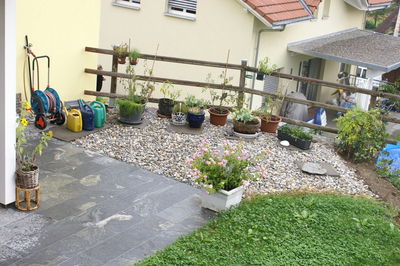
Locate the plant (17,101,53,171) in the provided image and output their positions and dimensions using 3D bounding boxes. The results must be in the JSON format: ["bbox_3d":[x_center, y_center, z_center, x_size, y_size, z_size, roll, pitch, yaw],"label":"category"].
[{"bbox_3d":[-1.676,0.034,6.700,0.370,0.690,0.320,6,19,0],"label":"plant"}]

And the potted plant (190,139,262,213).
[{"bbox_3d":[0.278,0.449,7.366,0.740,0.680,0.660,17,22,30],"label":"potted plant"}]

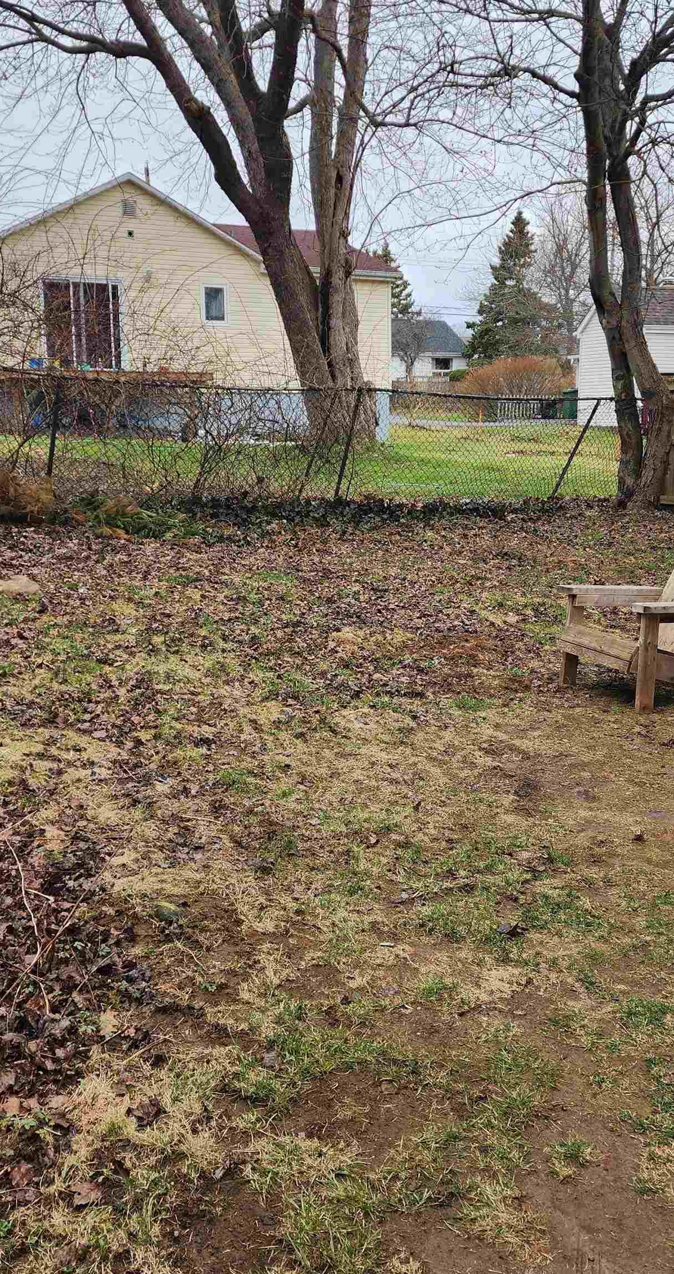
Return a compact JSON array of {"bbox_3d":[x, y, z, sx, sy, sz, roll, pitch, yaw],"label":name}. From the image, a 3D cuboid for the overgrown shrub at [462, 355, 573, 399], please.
[{"bbox_3d":[7.932,-11.149,49.785,5.200,2.800,4.200,0,12,0],"label":"overgrown shrub"}]

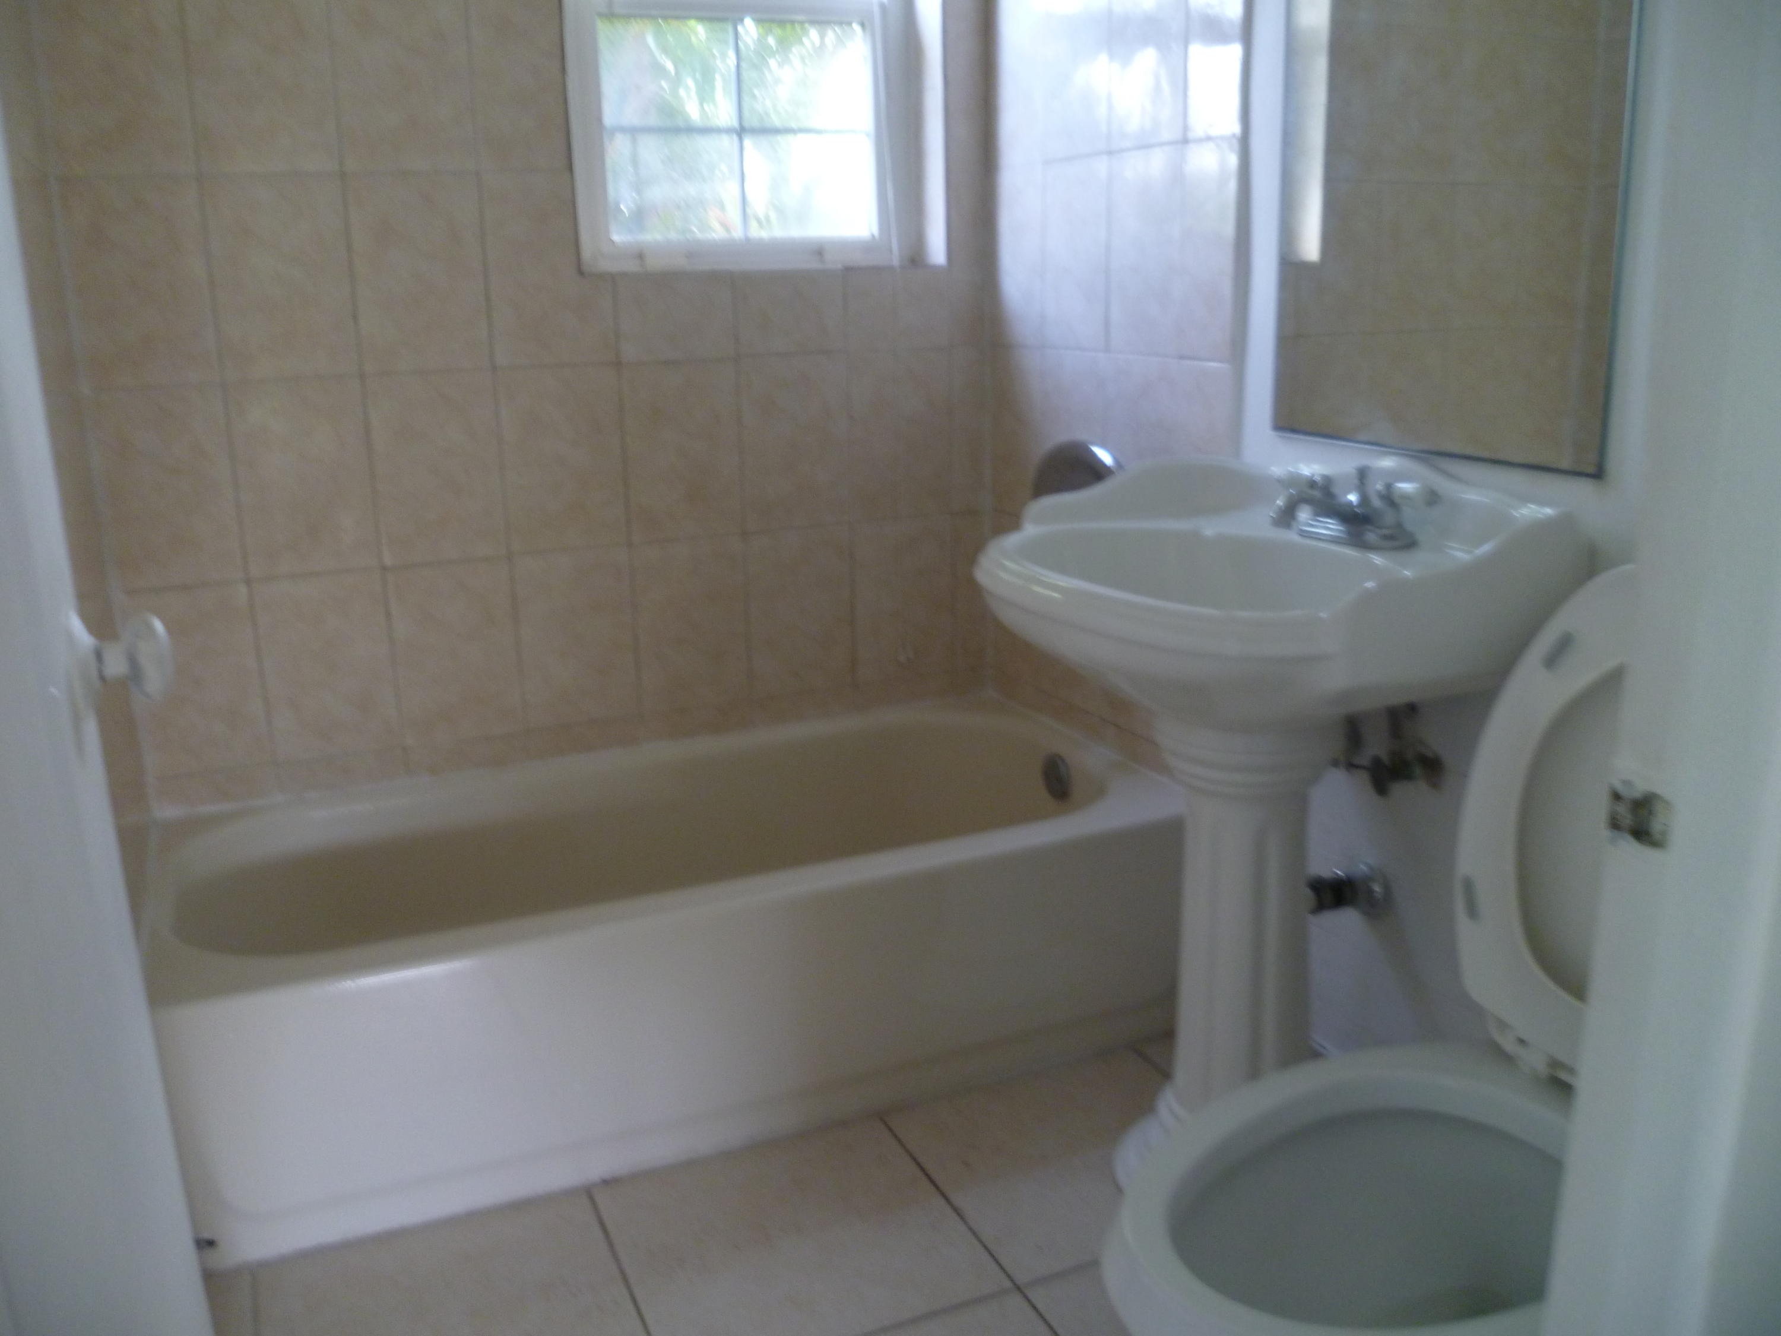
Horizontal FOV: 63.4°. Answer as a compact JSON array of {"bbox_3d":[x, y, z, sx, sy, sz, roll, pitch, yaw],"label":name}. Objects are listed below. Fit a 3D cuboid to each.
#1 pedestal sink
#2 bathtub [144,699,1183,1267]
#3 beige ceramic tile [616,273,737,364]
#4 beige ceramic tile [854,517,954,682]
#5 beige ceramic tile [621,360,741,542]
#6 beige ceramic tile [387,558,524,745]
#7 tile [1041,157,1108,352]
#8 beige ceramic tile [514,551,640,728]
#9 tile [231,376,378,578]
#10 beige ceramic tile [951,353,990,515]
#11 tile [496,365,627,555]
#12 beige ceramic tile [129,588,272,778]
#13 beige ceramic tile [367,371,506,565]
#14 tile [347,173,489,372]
[{"bbox_3d":[0.374,0.233,1.712,0.507,0.925,0.590,-8,16,-22],"label":"pedestal sink"},{"bbox_3d":[-0.335,0.398,2.286,1.507,0.359,0.758,-7,15,-22],"label":"bathtub"},{"bbox_3d":[-0.356,-0.583,2.388,0.201,0.140,0.010,-8,16,-22],"label":"beige ceramic tile"},{"bbox_3d":[0.025,-0.124,2.644,0.198,0.298,0.010,-8,16,-22],"label":"beige ceramic tile"},{"bbox_3d":[-0.352,-0.370,2.446,0.201,0.302,0.010,-8,16,-22],"label":"beige ceramic tile"},{"bbox_3d":[-0.728,-0.030,2.431,0.202,0.304,0.010,-7,15,-22],"label":"beige ceramic tile"},{"bbox_3d":[0.297,-0.653,2.289,0.010,0.298,0.198,-8,16,-22],"label":"tile"},{"bbox_3d":[-0.540,-0.054,2.506,0.202,0.304,0.010,-7,15,-22],"label":"beige ceramic tile"},{"bbox_3d":[-0.899,-0.292,2.214,0.201,0.302,0.010,-8,16,-22],"label":"tile"},{"bbox_3d":[0.147,-0.436,2.653,0.074,0.302,0.010,-8,16,-22],"label":"beige ceramic tile"},{"bbox_3d":[-0.549,-0.351,2.431,0.202,0.304,0.010,-7,15,-22],"label":"tile"},{"bbox_3d":[-1.062,0.019,2.219,0.179,0.299,0.010,-8,16,-22],"label":"beige ceramic tile"},{"bbox_3d":[-0.712,-0.314,2.267,0.198,0.298,0.010,-8,16,-22],"label":"beige ceramic tile"},{"bbox_3d":[-0.745,-0.623,2.281,0.202,0.304,0.010,-7,15,-22],"label":"tile"}]

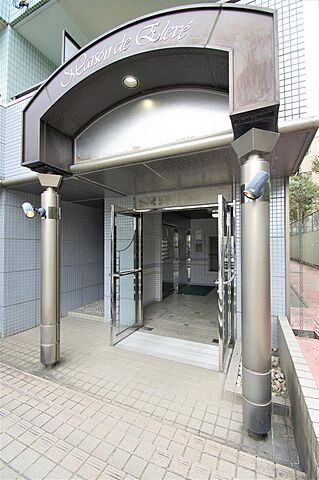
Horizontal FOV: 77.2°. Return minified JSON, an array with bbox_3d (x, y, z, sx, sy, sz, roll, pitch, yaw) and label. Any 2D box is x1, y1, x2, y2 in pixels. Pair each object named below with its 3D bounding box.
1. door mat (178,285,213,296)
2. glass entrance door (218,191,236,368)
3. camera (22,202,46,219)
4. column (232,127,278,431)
[{"bbox_3d":[1.137,1.510,6.020,0.820,0.015,1.250,0,-1,24],"label":"door mat"},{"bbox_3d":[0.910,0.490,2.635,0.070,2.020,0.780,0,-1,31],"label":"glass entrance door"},{"bbox_3d":[-1.417,-0.336,2.277,0.160,0.180,0.240,0,0,23],"label":"camera"},{"bbox_3d":[0.750,0.364,1.540,0.250,2.280,0.250,0,0,-22],"label":"column"}]

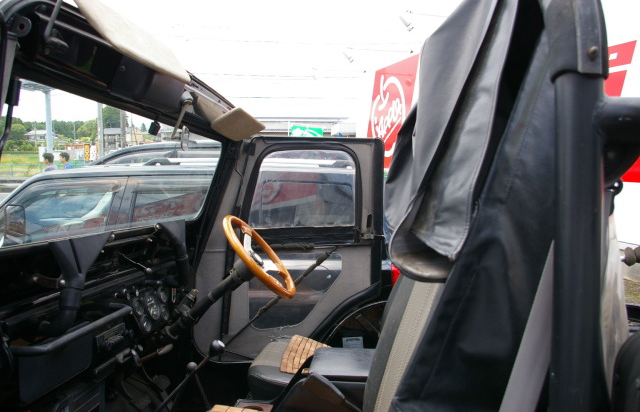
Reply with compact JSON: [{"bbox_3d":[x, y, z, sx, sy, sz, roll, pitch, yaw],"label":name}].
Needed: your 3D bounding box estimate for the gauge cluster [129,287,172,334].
[{"bbox_3d":[-0.601,0.365,1.704,0.050,0.145,0.235,-16,0,8],"label":"gauge cluster"}]

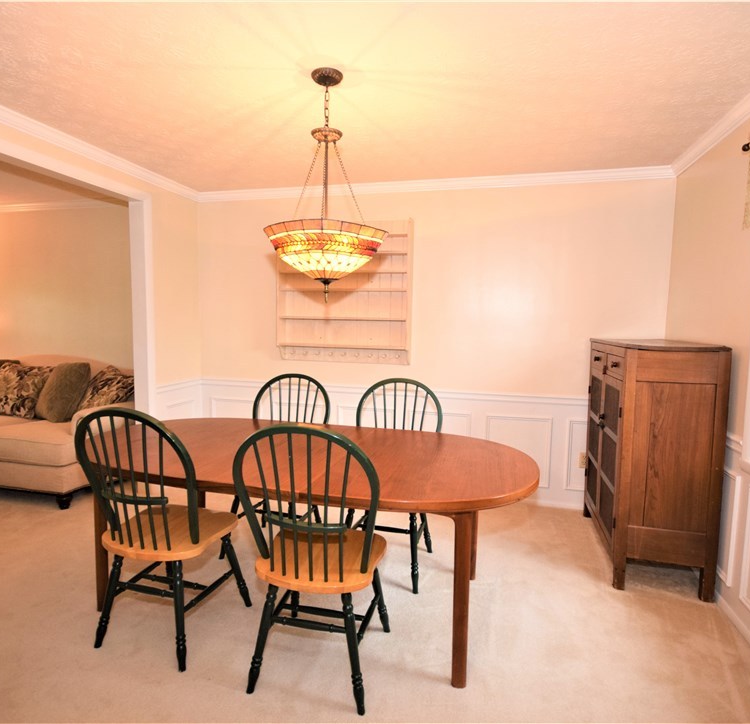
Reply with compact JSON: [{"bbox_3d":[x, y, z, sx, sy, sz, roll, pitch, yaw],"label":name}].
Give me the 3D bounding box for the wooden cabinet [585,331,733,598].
[{"bbox_3d":[1.607,0.528,2.726,0.472,1.275,0.970,3,5,15],"label":"wooden cabinet"}]

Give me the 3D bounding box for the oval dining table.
[{"bbox_3d":[-0.367,0.796,2.281,2.220,0.739,1.070,2,5,13],"label":"oval dining table"}]

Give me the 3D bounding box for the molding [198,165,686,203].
[{"bbox_3d":[0.239,-1.329,3.436,3.650,0.070,0.060,3,5,14],"label":"molding"}]

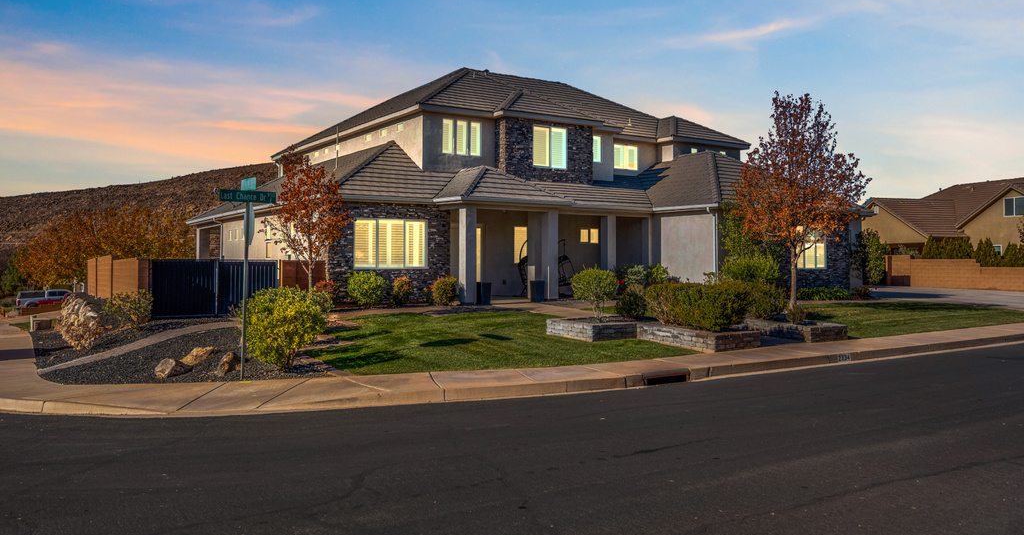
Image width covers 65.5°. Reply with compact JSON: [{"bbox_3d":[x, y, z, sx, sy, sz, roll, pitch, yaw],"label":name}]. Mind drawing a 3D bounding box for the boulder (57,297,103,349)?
[{"bbox_3d":[-9.150,1.170,16.900,1.000,1.070,1.250,0,0,-35],"label":"boulder"}]

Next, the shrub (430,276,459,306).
[{"bbox_3d":[-2.120,0.770,25.000,0.880,0.950,0.850,0,0,0],"label":"shrub"}]

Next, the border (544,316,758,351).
[{"bbox_3d":[3.010,1.460,17.500,2.700,0.500,3.850,0,0,-35],"label":"border"}]

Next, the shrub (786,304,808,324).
[{"bbox_3d":[6.880,1.145,19.200,0.520,0.480,0.500,0,0,-35],"label":"shrub"}]

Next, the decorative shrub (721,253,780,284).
[{"bbox_3d":[8.300,0.330,27.700,2.050,1.600,1.900,0,0,-35],"label":"decorative shrub"}]

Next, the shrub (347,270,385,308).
[{"bbox_3d":[-4.400,0.680,24.100,1.200,1.140,1.150,0,0,-35],"label":"shrub"}]

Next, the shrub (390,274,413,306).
[{"bbox_3d":[-3.410,0.730,24.600,0.690,1.000,0.680,0,0,0],"label":"shrub"}]

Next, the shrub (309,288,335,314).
[{"bbox_3d":[-4.927,0.905,20.600,0.670,0.720,0.670,0,0,-34],"label":"shrub"}]

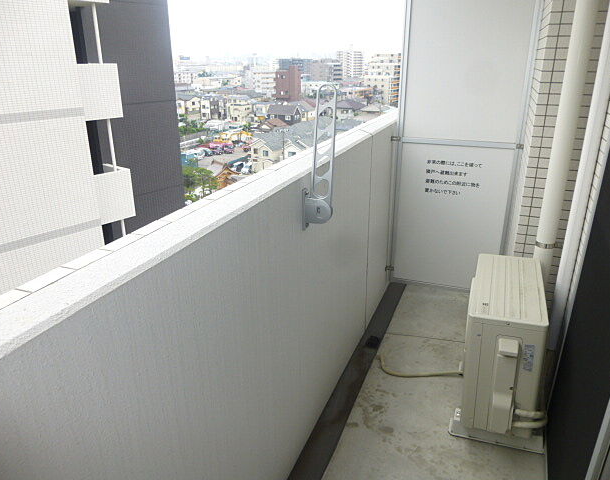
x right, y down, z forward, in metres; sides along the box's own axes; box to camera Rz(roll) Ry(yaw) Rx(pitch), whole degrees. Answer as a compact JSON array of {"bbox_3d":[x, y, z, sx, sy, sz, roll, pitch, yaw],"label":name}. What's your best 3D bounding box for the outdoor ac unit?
[{"bbox_3d":[0.938,0.477,2.191,0.320,0.590,0.700,7,23,20],"label":"outdoor ac unit"}]

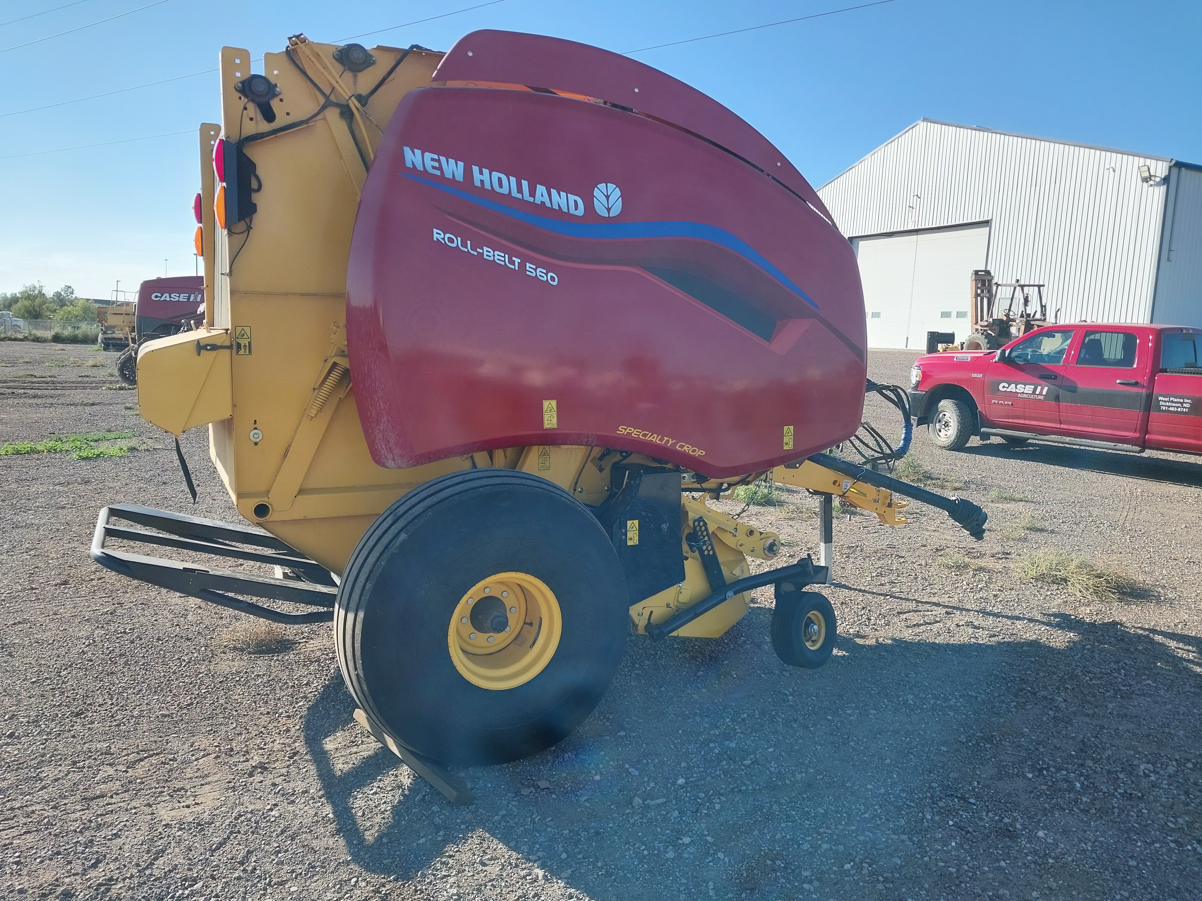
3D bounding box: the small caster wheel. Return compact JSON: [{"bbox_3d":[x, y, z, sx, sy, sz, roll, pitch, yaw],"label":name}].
[{"bbox_3d":[1.017,0.885,4.670,0.375,0.375,0.155,-4,10,-40],"label":"small caster wheel"}]

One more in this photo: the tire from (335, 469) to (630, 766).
[{"bbox_3d":[-0.464,0.643,3.737,1.140,1.140,0.530,-1,8,-26],"label":"tire"}]

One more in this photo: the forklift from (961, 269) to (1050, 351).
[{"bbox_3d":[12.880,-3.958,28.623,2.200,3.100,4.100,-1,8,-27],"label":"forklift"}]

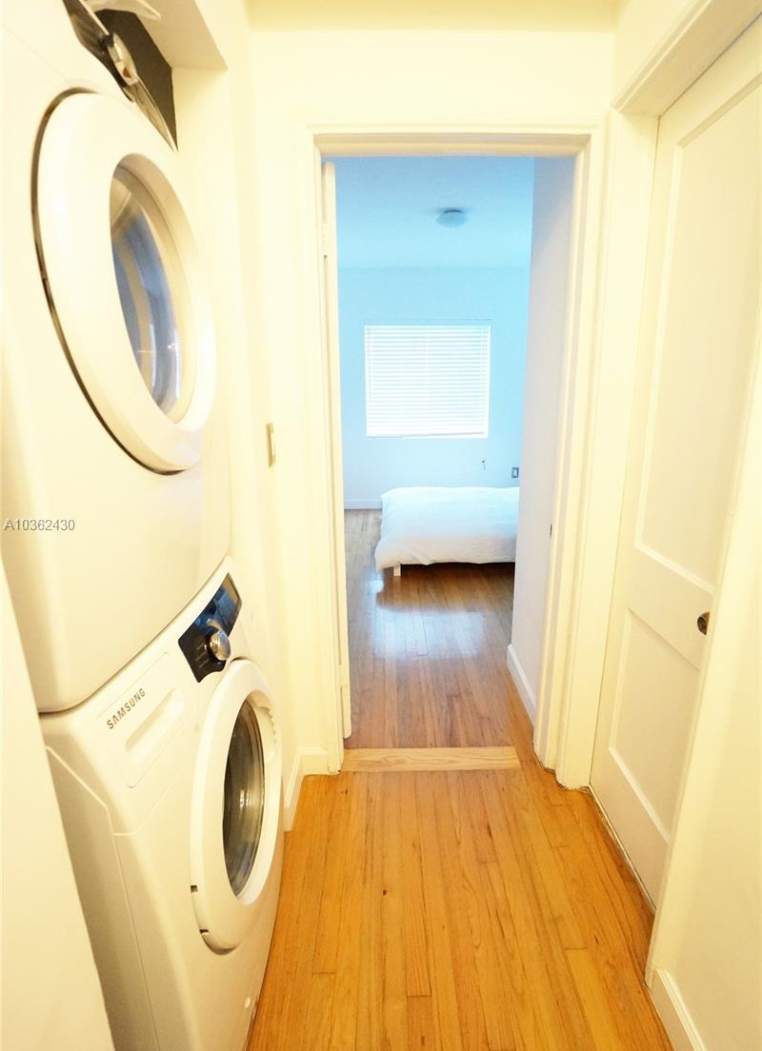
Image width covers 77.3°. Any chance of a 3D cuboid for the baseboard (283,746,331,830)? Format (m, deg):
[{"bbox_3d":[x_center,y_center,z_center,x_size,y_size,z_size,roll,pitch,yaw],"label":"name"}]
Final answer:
[{"bbox_3d":[-0.254,0.900,1.649,0.120,0.117,0.256,-1,15,1],"label":"baseboard"}]

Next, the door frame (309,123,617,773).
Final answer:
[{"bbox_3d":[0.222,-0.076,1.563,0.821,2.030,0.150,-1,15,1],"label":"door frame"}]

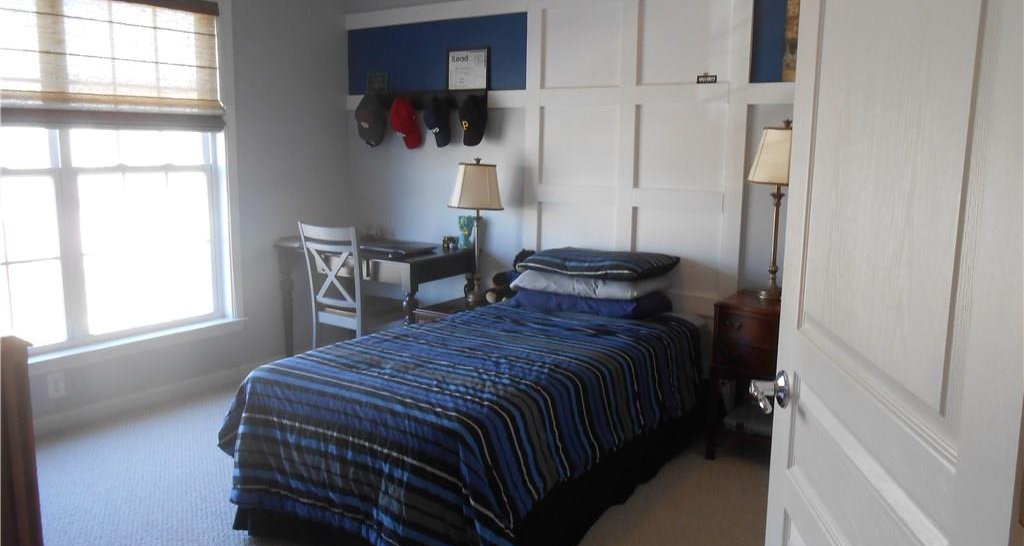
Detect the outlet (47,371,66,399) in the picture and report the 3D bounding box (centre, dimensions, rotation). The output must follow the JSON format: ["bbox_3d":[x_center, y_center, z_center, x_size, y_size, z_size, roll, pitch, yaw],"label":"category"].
[{"bbox_3d":[-2.108,0.521,3.563,0.008,0.116,0.073,7,12,34],"label":"outlet"}]

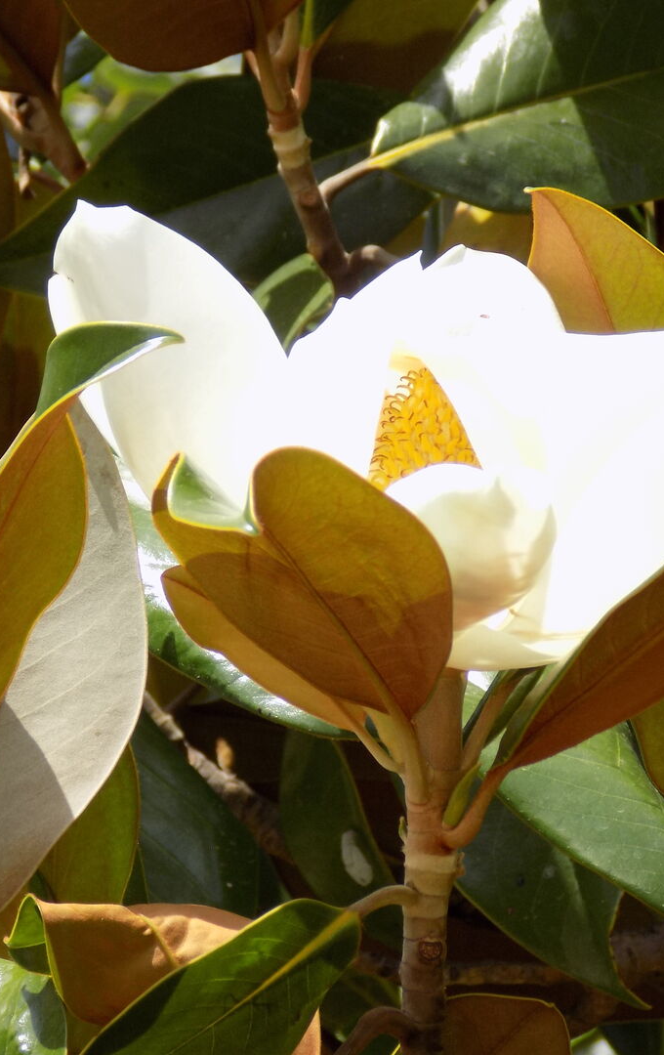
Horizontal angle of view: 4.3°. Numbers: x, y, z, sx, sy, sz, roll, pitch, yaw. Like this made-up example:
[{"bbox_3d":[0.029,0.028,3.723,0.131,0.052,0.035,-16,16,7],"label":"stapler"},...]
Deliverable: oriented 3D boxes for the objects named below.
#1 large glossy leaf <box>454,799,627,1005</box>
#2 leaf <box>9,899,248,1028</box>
[{"bbox_3d":[0.066,0.109,2.680,0.052,0.088,0.025,-31,-12,-1],"label":"large glossy leaf"},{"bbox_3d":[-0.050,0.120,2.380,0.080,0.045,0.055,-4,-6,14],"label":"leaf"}]

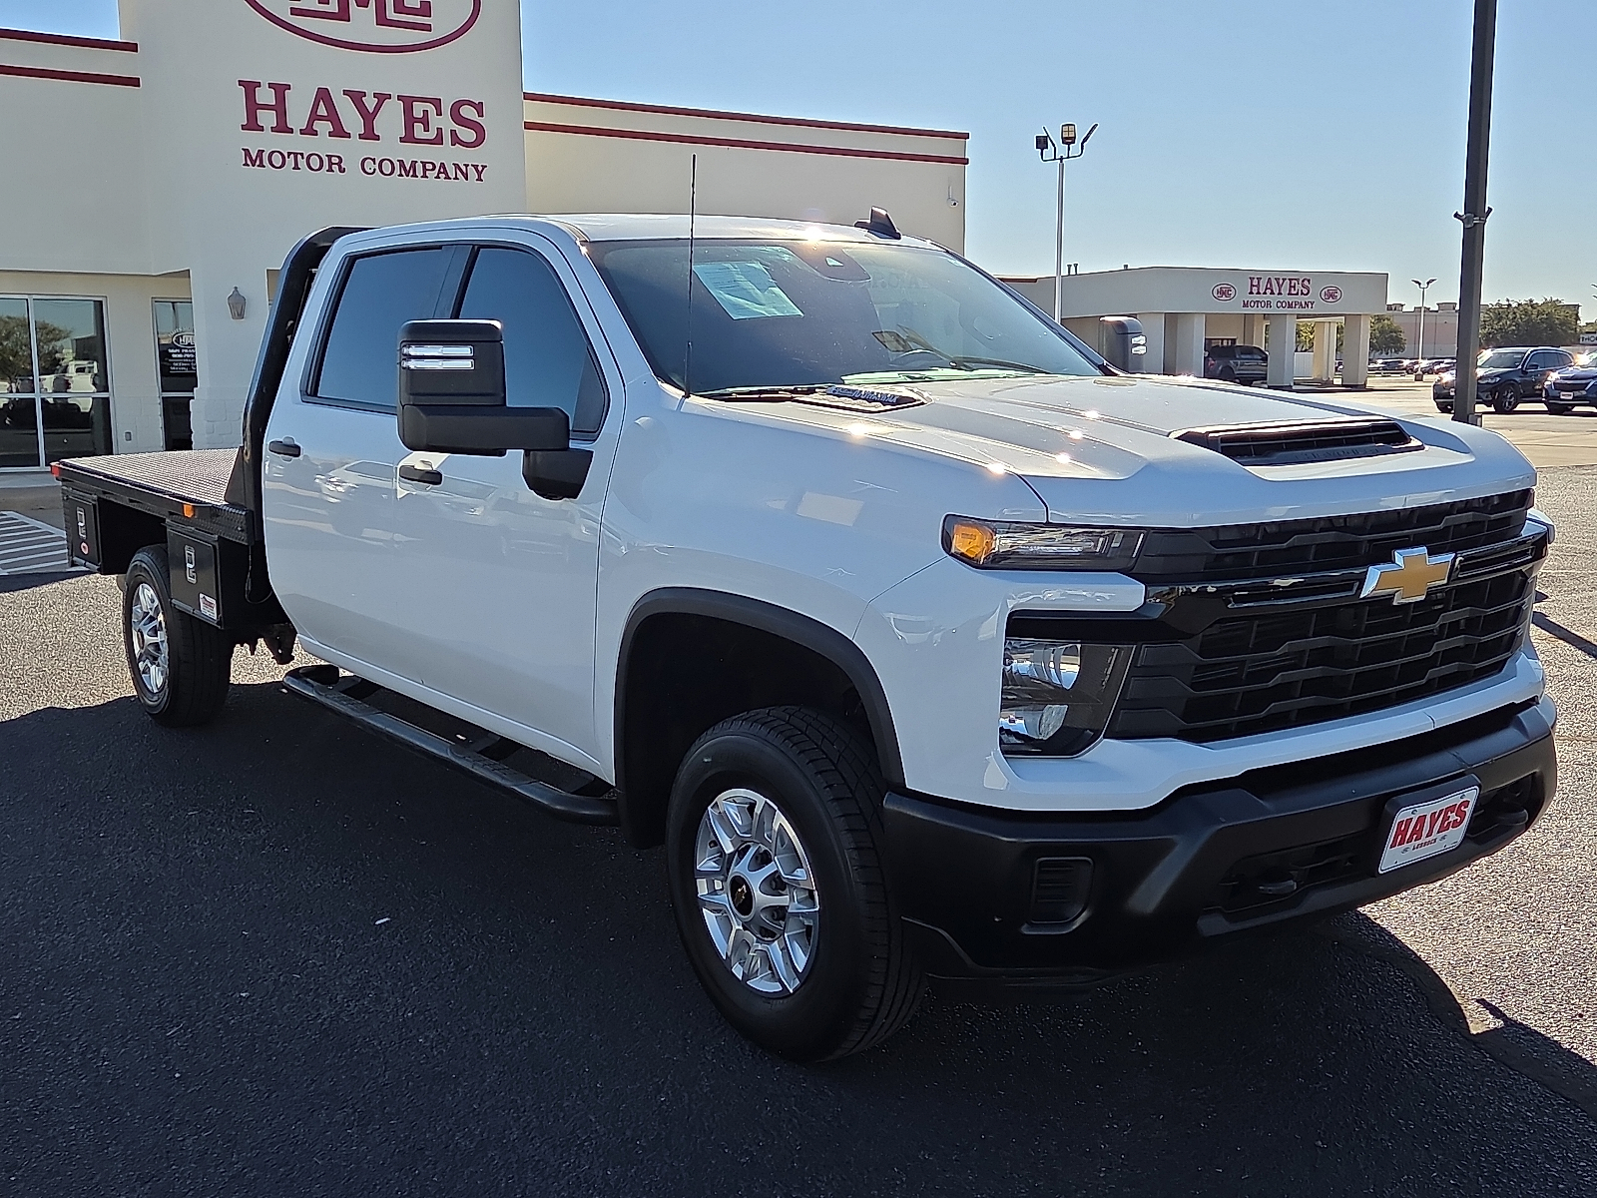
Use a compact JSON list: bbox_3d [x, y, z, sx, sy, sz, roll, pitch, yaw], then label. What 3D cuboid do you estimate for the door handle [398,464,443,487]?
[{"bbox_3d":[-1.105,-0.357,4.704,0.060,0.065,0.260,-8,13,-38],"label":"door handle"}]

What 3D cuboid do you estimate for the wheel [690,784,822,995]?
[{"bbox_3d":[-0.029,0.653,3.714,0.200,0.470,0.470,-8,11,-38],"label":"wheel"}]

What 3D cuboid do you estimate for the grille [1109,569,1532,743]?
[{"bbox_3d":[1.231,0.101,3.442,1.500,0.230,0.170,-8,13,-38],"label":"grille"}]

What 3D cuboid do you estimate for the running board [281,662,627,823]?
[{"bbox_3d":[-1.107,0.399,4.902,0.200,0.110,2.070,-8,13,-38],"label":"running board"}]

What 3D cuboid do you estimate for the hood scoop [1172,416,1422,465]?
[{"bbox_3d":[1.115,-0.348,3.511,0.710,0.085,0.170,-8,13,-38],"label":"hood scoop"}]

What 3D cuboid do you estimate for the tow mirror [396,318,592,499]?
[{"bbox_3d":[-0.790,-0.467,4.038,0.465,0.440,0.260,-8,13,-38],"label":"tow mirror"}]

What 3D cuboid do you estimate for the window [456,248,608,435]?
[{"bbox_3d":[-0.731,-0.703,4.356,0.070,0.510,0.970,11,1,-40],"label":"window"}]

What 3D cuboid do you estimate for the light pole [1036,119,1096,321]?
[{"bbox_3d":[6.635,-8.258,40.543,1.500,7.210,1.200,2,9,14],"label":"light pole"}]

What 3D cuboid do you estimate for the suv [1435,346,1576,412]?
[{"bbox_3d":[18.851,-5.901,42.962,4.750,1.730,1.920,-9,12,-42],"label":"suv"}]

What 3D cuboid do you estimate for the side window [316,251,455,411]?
[{"bbox_3d":[-1.296,-0.836,5.051,0.060,0.480,0.800,11,1,-40],"label":"side window"}]

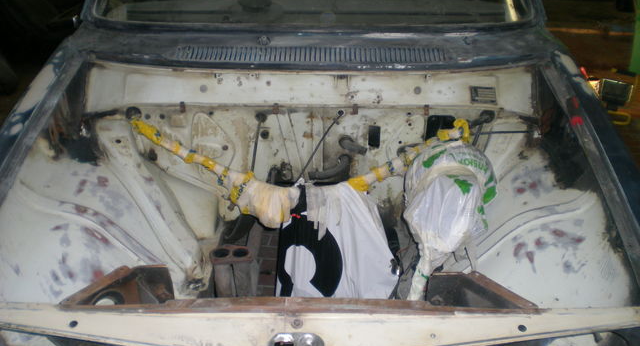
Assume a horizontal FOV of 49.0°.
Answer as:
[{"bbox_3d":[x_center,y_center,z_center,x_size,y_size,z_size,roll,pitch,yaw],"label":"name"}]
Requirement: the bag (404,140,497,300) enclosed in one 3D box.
[{"bbox_3d":[0.372,0.124,2.000,0.260,0.370,0.330,1,33,2],"label":"bag"}]

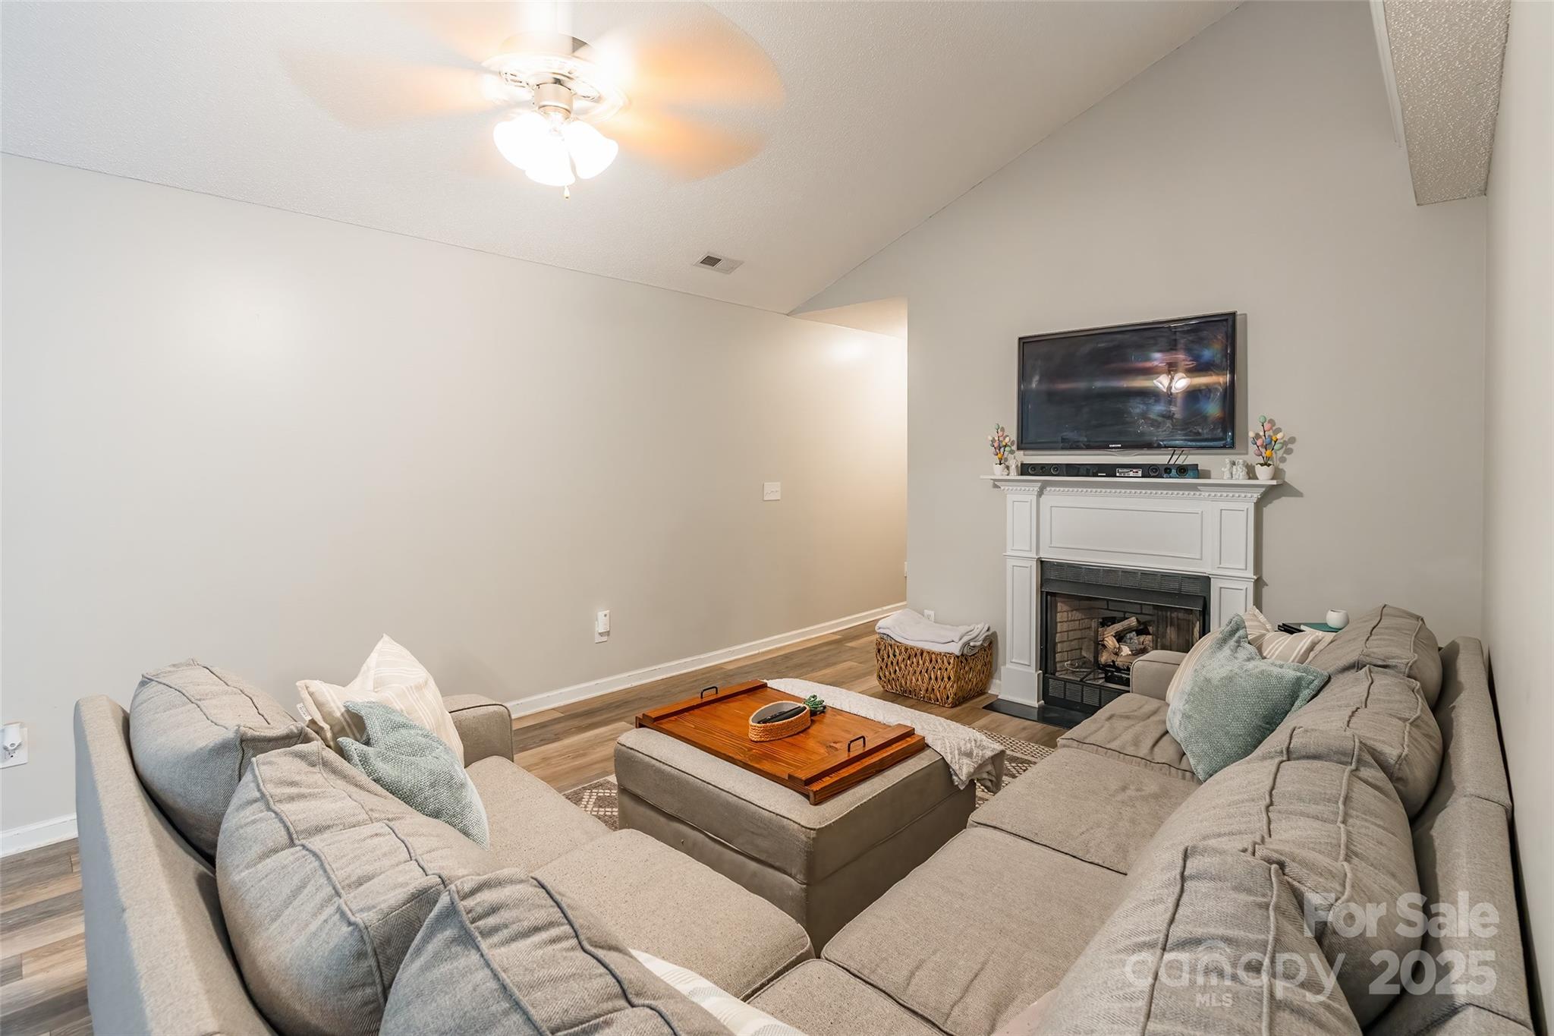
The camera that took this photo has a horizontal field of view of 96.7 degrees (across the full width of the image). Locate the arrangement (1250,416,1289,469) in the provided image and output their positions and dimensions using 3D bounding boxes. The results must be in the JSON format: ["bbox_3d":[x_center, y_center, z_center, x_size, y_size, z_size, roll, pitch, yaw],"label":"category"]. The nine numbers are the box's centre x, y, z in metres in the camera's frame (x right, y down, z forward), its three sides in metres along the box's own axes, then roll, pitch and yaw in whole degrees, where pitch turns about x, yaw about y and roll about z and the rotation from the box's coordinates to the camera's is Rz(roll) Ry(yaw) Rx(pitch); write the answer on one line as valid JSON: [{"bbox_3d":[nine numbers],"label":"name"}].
[{"bbox_3d":[2.250,-0.352,3.166,0.130,0.237,0.135,-5,6,-45],"label":"arrangement"}]

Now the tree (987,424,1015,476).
[{"bbox_3d":[1.325,-0.400,4.101,0.135,0.300,0.135,-5,6,-45],"label":"tree"}]

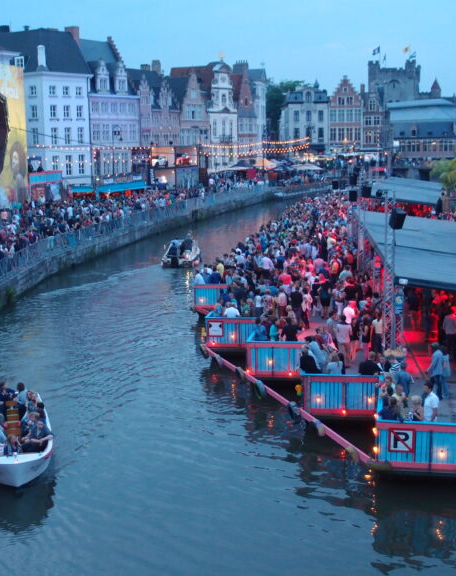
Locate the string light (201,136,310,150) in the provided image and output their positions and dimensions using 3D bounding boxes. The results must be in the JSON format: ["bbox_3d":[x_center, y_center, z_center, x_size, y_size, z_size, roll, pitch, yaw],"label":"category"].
[{"bbox_3d":[5.369,-20.449,127.878,0.953,0.954,40.326,4,11,24],"label":"string light"}]

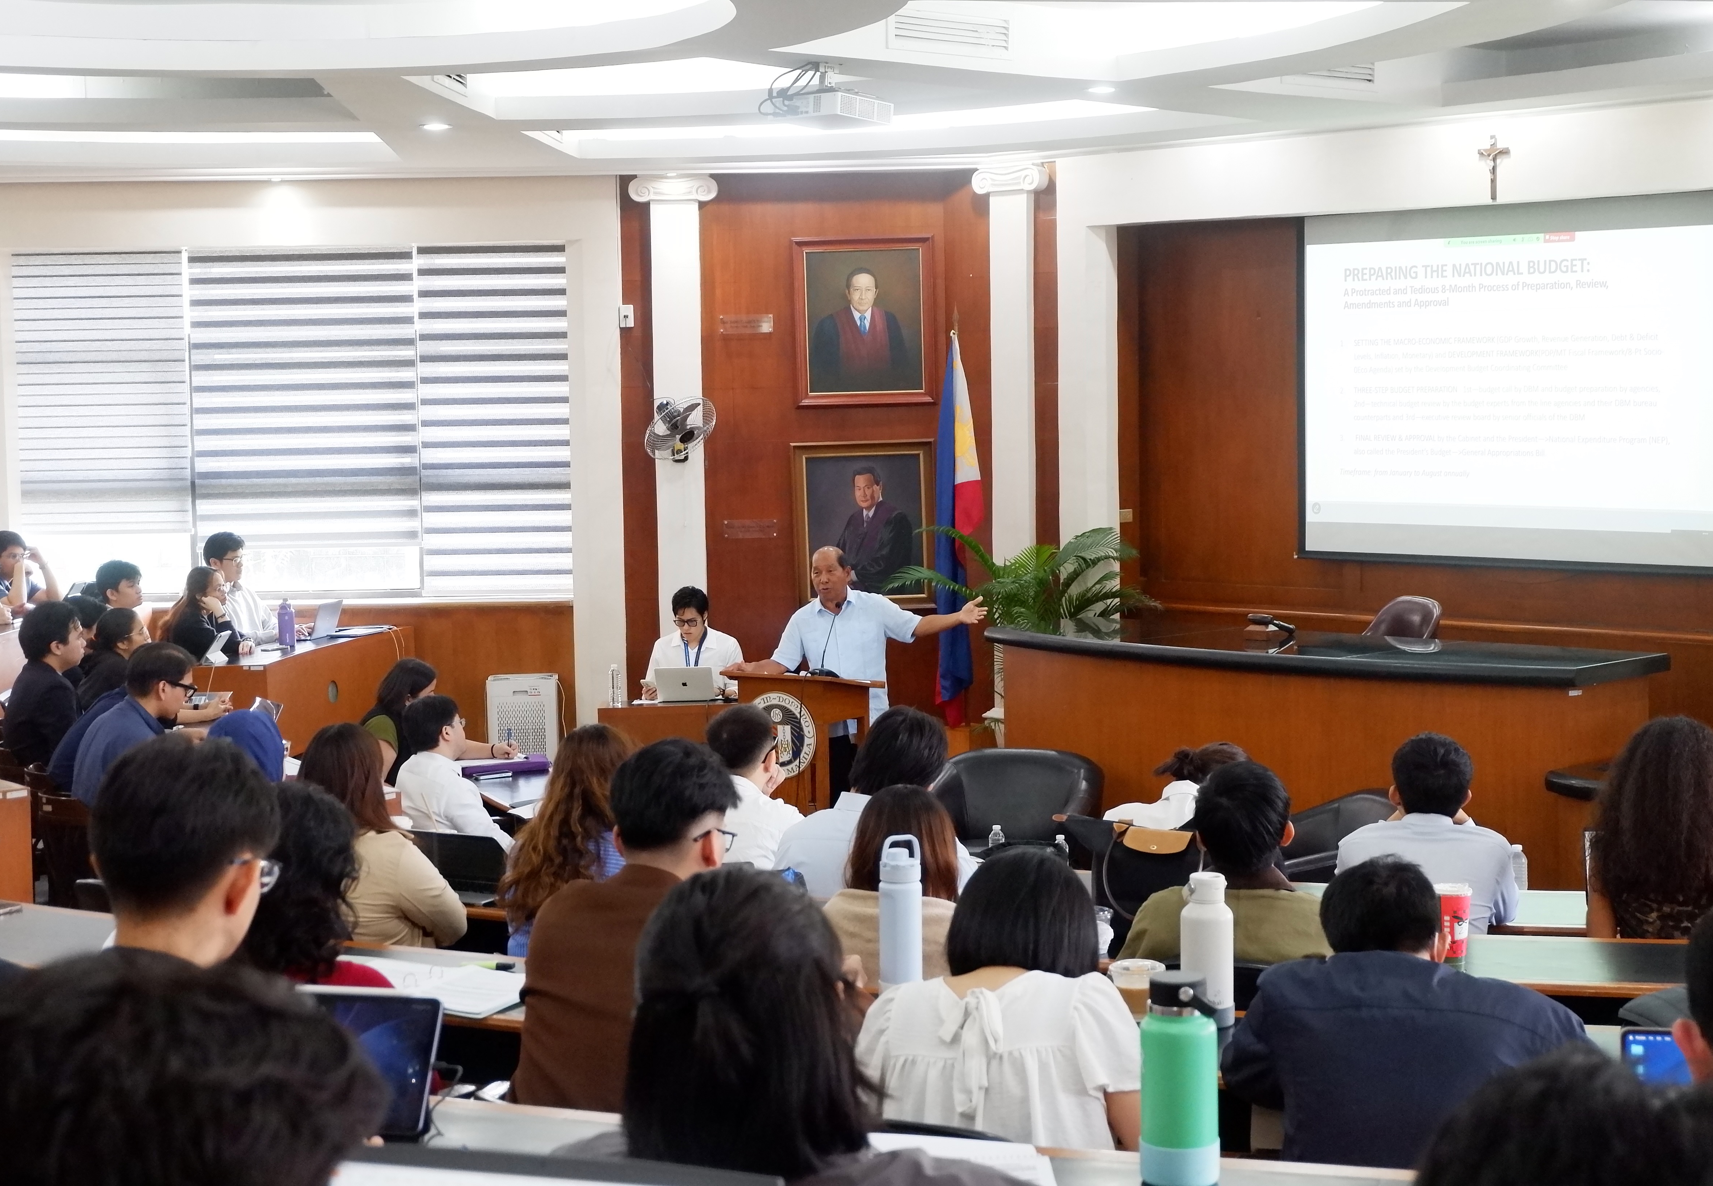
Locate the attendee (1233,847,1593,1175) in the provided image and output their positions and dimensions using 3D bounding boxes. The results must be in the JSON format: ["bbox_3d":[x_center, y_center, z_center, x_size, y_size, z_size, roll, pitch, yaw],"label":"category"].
[{"bbox_3d":[0.790,0.938,3.788,0.560,1.100,0.760,0,5,9],"label":"attendee"}]

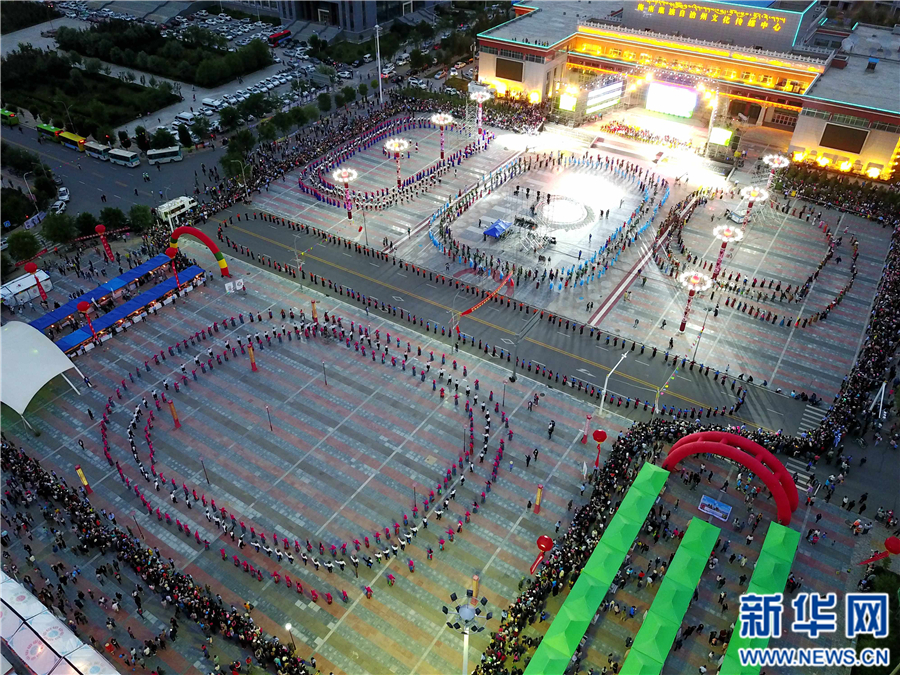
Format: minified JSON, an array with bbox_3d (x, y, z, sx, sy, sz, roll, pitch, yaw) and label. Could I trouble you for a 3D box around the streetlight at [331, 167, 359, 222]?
[{"bbox_3d":[-19.072,-26.286,126.404,4.350,9.500,4.350,0,39,0],"label":"streetlight"}]

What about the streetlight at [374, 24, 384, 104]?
[{"bbox_3d":[-17.893,-69.578,173.557,2.400,19.776,2.400,0,38,0],"label":"streetlight"}]

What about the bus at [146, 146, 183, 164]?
[{"bbox_3d":[-62.876,-40.225,149.101,6.700,2.600,2.150,-12,40,-15],"label":"bus"}]

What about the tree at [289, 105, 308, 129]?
[{"bbox_3d":[-36.460,-53.480,163.836,4.802,5.540,4.802,0,38,0],"label":"tree"}]

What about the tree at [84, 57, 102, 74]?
[{"bbox_3d":[-107.192,-81.787,203.342,4.900,5.200,4.900,22,43,26],"label":"tree"}]

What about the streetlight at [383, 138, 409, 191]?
[{"bbox_3d":[-10.445,-34.984,137.253,4.350,9.500,4.350,0,39,0],"label":"streetlight"}]

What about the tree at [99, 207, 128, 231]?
[{"bbox_3d":[-61.336,-21.333,123.467,4.800,5.280,4.800,23,44,25],"label":"tree"}]

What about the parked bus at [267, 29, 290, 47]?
[{"bbox_3d":[-57.658,-101.944,230.202,2.450,3.200,9.800,15,40,19],"label":"parked bus"}]

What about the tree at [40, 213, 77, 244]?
[{"bbox_3d":[-69.565,-19.368,120.806,5.868,6.110,5.868,22,44,26],"label":"tree"}]

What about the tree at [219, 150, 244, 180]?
[{"bbox_3d":[-45.625,-35.835,141.691,5.200,6.500,5.200,22,43,26],"label":"tree"}]

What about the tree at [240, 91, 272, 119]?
[{"bbox_3d":[-47.938,-56.704,166.998,7.133,7.124,7.133,0,38,0],"label":"tree"}]

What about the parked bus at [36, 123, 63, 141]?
[{"bbox_3d":[-96.157,-49.298,163.002,8.600,2.850,2.250,20,42,25],"label":"parked bus"}]

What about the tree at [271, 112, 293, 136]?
[{"bbox_3d":[-39.576,-50.377,159.255,4.600,5.800,4.600,0,39,0],"label":"tree"}]

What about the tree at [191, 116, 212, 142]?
[{"bbox_3d":[-57.891,-48.619,157.684,4.652,6.015,4.652,22,44,26],"label":"tree"}]

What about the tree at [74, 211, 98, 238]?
[{"bbox_3d":[-66.061,-20.492,123.004,4.100,5.500,4.100,22,43,26],"label":"tree"}]

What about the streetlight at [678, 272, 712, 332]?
[{"bbox_3d":[34.483,-4.543,97.467,4.350,9.500,4.350,22,44,26],"label":"streetlight"}]

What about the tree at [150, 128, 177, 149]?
[{"bbox_3d":[-64.065,-43.822,151.589,5.502,5.553,5.502,22,43,25],"label":"tree"}]

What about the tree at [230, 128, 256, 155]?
[{"bbox_3d":[-45.519,-42.688,149.363,5.473,6.772,5.473,22,43,25],"label":"tree"}]

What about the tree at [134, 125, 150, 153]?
[{"bbox_3d":[-69.442,-44.985,153.136,3.155,6.208,3.155,22,44,26],"label":"tree"}]

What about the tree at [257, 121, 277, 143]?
[{"bbox_3d":[-42.034,-47.101,155.491,4.200,5.400,4.200,0,39,0],"label":"tree"}]

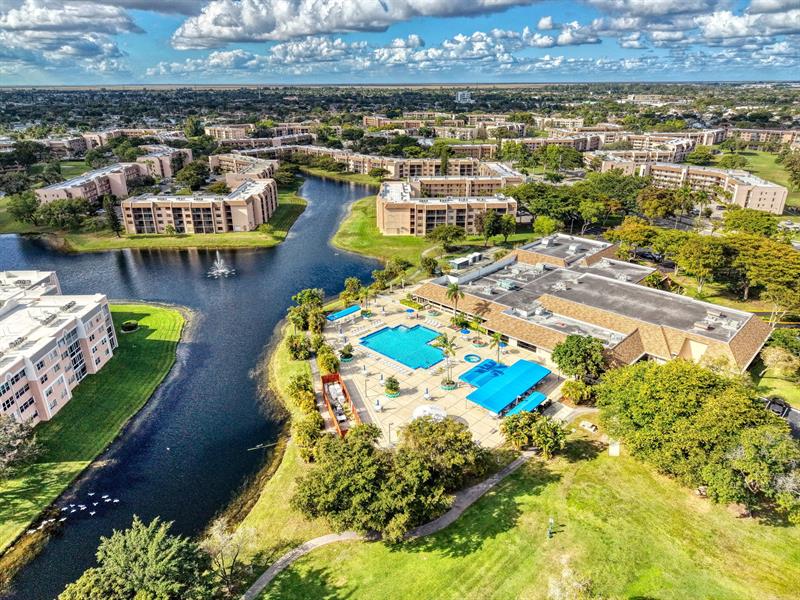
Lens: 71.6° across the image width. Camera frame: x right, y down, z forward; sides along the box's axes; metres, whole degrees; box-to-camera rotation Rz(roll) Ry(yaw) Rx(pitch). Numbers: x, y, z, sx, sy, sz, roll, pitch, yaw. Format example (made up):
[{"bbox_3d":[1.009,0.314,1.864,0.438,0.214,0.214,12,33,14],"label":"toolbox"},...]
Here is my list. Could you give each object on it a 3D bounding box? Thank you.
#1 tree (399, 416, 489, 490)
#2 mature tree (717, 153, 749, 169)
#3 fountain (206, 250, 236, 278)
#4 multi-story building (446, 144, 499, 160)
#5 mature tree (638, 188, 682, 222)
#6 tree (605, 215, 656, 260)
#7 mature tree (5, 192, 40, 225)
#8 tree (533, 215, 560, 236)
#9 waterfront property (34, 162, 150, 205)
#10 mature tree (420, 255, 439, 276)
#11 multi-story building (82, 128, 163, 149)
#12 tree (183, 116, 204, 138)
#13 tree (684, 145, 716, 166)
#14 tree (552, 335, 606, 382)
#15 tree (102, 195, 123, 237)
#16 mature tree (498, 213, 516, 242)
[{"bbox_3d":[5.821,22.734,81.586,12.440,9.780,12.070,0,22,0],"label":"tree"},{"bbox_3d":[220.066,-91.211,366.970,17.830,10.250,17.290,0,22,0],"label":"mature tree"},{"bbox_3d":[-54.100,-11.184,166.361,8.800,6.700,8.800,-7,23,-17],"label":"fountain"},{"bbox_3d":[52.316,-106.603,405.633,35.850,12.200,12.090,1,22,2],"label":"multi-story building"},{"bbox_3d":[109.519,-40.471,234.900,17.730,13.850,17.200,0,22,0],"label":"mature tree"},{"bbox_3d":[72.906,-19.238,174.690,15.746,12.906,15.274,9,23,22],"label":"tree"},{"bbox_3d":[-151.442,-36.825,223.120,13.676,12.742,13.266,-14,26,-32],"label":"mature tree"},{"bbox_3d":[55.459,-28.234,211.745,9.610,8.620,9.330,0,22,0],"label":"tree"},{"bbox_3d":[-153.797,-59.044,288.102,21.500,12.400,89.000,-2,22,-5],"label":"waterfront property"},{"bbox_3d":[8.594,-10.049,161.589,5.244,6.156,5.086,1,22,3],"label":"mature tree"},{"bbox_3d":[-268.792,-157.671,540.292,53.000,12.400,62.000,-1,21,-3],"label":"multi-story building"},{"bbox_3d":[-215.633,-180.385,579.234,22.973,19.599,22.284,-8,23,-18],"label":"tree"},{"bbox_3d":[216.980,-104.546,399.883,18.000,11.800,18.000,0,21,0],"label":"tree"},{"bbox_3d":[34.859,11.779,108.936,9.800,10.000,9.800,0,21,0],"label":"tree"},{"bbox_3d":[-110.965,-32.660,214.747,4.800,16.600,4.800,0,21,0],"label":"tree"},{"bbox_3d":[39.967,-26.643,205.590,6.200,10.700,6.200,0,21,0],"label":"mature tree"}]

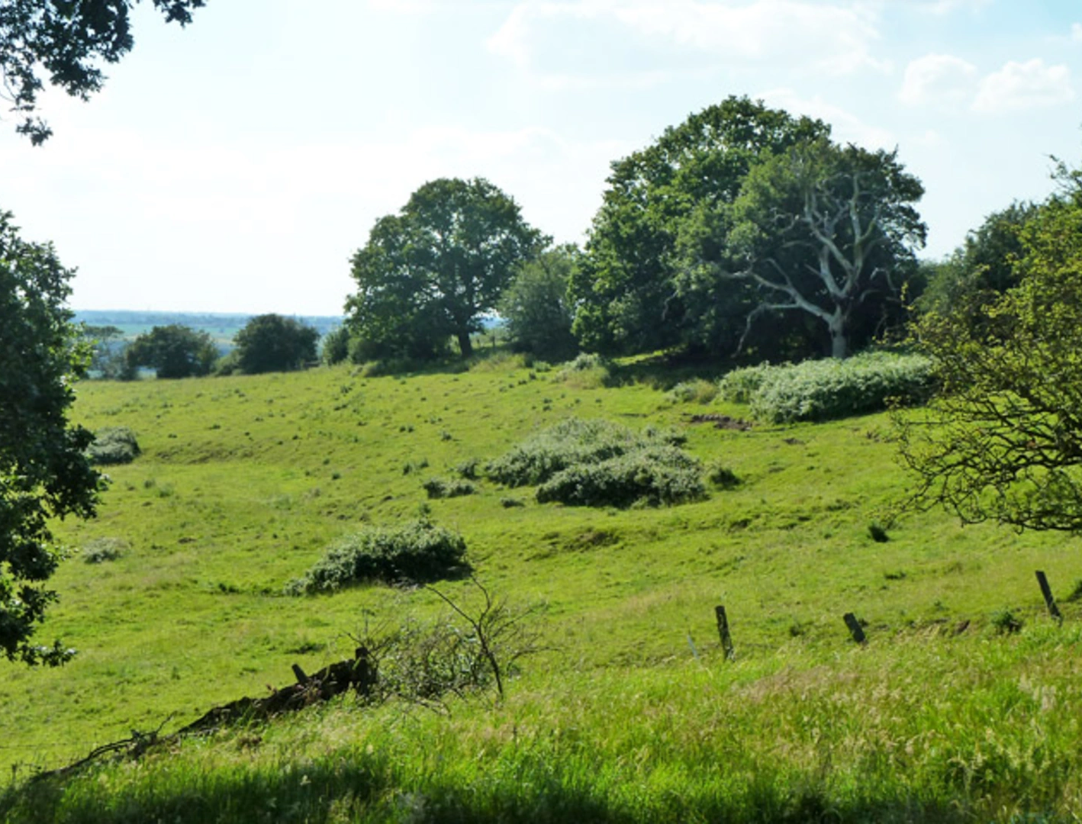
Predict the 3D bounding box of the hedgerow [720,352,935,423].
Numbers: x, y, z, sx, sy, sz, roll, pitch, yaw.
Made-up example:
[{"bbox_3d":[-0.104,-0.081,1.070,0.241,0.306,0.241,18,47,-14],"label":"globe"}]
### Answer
[{"bbox_3d":[12.726,-1.084,83.000,9.400,2.800,4.500,0,3,0],"label":"hedgerow"}]

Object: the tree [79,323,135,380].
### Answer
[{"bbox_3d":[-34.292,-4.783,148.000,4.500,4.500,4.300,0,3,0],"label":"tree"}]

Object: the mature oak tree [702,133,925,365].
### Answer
[{"bbox_3d":[13.300,-8.014,93.000,11.500,11.000,10.000,0,3,0],"label":"mature oak tree"}]

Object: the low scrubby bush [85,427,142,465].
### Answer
[{"bbox_3d":[-17.061,1.323,74.000,2.400,1.350,2.000,0,3,0],"label":"low scrubby bush"}]

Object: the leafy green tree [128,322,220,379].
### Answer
[{"bbox_3d":[-27.987,-4.589,142.000,6.900,4.400,6.000,0,3,0],"label":"leafy green tree"}]

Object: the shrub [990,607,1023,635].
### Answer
[{"bbox_3d":[8.571,3.851,34.500,0.620,0.500,0.550,0,3,0],"label":"shrub"}]

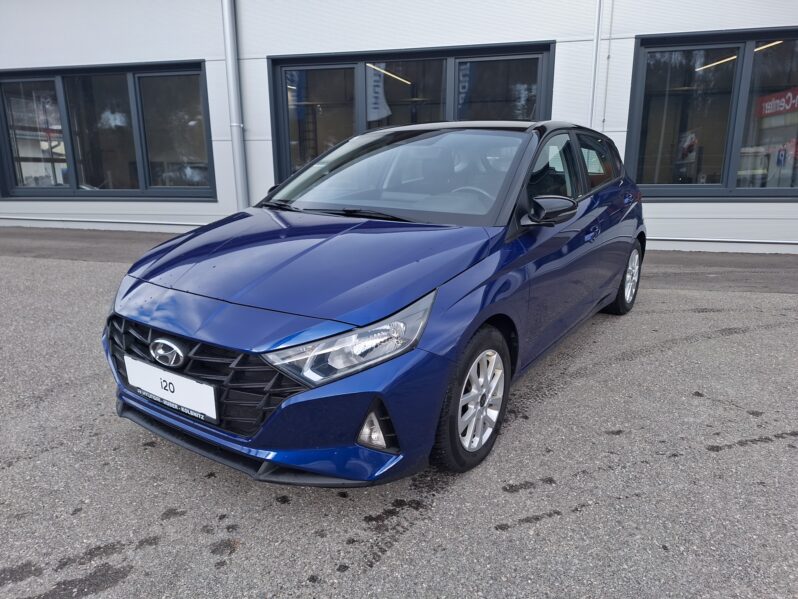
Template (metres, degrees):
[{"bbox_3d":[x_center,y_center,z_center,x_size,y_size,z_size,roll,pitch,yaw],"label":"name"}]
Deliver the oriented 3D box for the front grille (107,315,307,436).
[{"bbox_3d":[-0.778,0.240,1.934,1.140,0.320,0.160,10,18,34],"label":"front grille"}]

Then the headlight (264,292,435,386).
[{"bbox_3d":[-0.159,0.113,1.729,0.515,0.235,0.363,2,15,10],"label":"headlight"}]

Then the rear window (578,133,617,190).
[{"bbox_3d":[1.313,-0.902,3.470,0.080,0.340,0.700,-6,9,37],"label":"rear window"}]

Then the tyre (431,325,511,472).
[{"bbox_3d":[0.264,0.390,2.126,0.190,0.612,0.612,10,18,34],"label":"tyre"}]

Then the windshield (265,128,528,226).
[{"bbox_3d":[0.024,-0.707,2.878,1.420,0.150,1.000,10,44,34],"label":"windshield"}]

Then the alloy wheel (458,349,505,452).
[{"bbox_3d":[0.278,0.390,2.115,0.140,0.410,0.410,10,18,34],"label":"alloy wheel"}]

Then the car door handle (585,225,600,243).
[{"bbox_3d":[1.096,-0.367,2.993,0.055,0.065,0.230,10,18,34],"label":"car door handle"}]

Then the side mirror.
[{"bbox_3d":[0.657,-0.388,2.317,0.235,0.145,0.170,10,18,34],"label":"side mirror"}]

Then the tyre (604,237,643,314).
[{"bbox_3d":[1.742,-0.184,4.160,0.190,0.612,0.612,10,18,34],"label":"tyre"}]

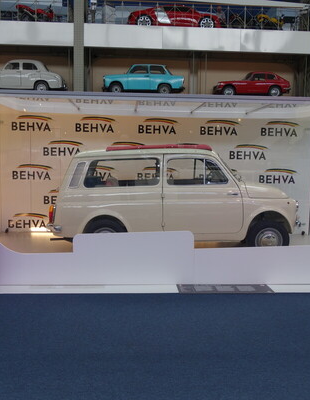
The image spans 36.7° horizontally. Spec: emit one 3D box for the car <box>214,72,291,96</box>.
[{"bbox_3d":[4.251,-5.000,20.664,3.420,1.230,1.420,1,6,-4],"label":"car"}]

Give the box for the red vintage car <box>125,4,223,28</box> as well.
[{"bbox_3d":[0.905,-7.725,20.432,4.400,1.270,1.880,1,6,-4],"label":"red vintage car"}]

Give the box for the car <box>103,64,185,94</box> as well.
[{"bbox_3d":[-0.500,-5.149,20.392,3.560,1.450,1.500,1,6,-4],"label":"car"}]

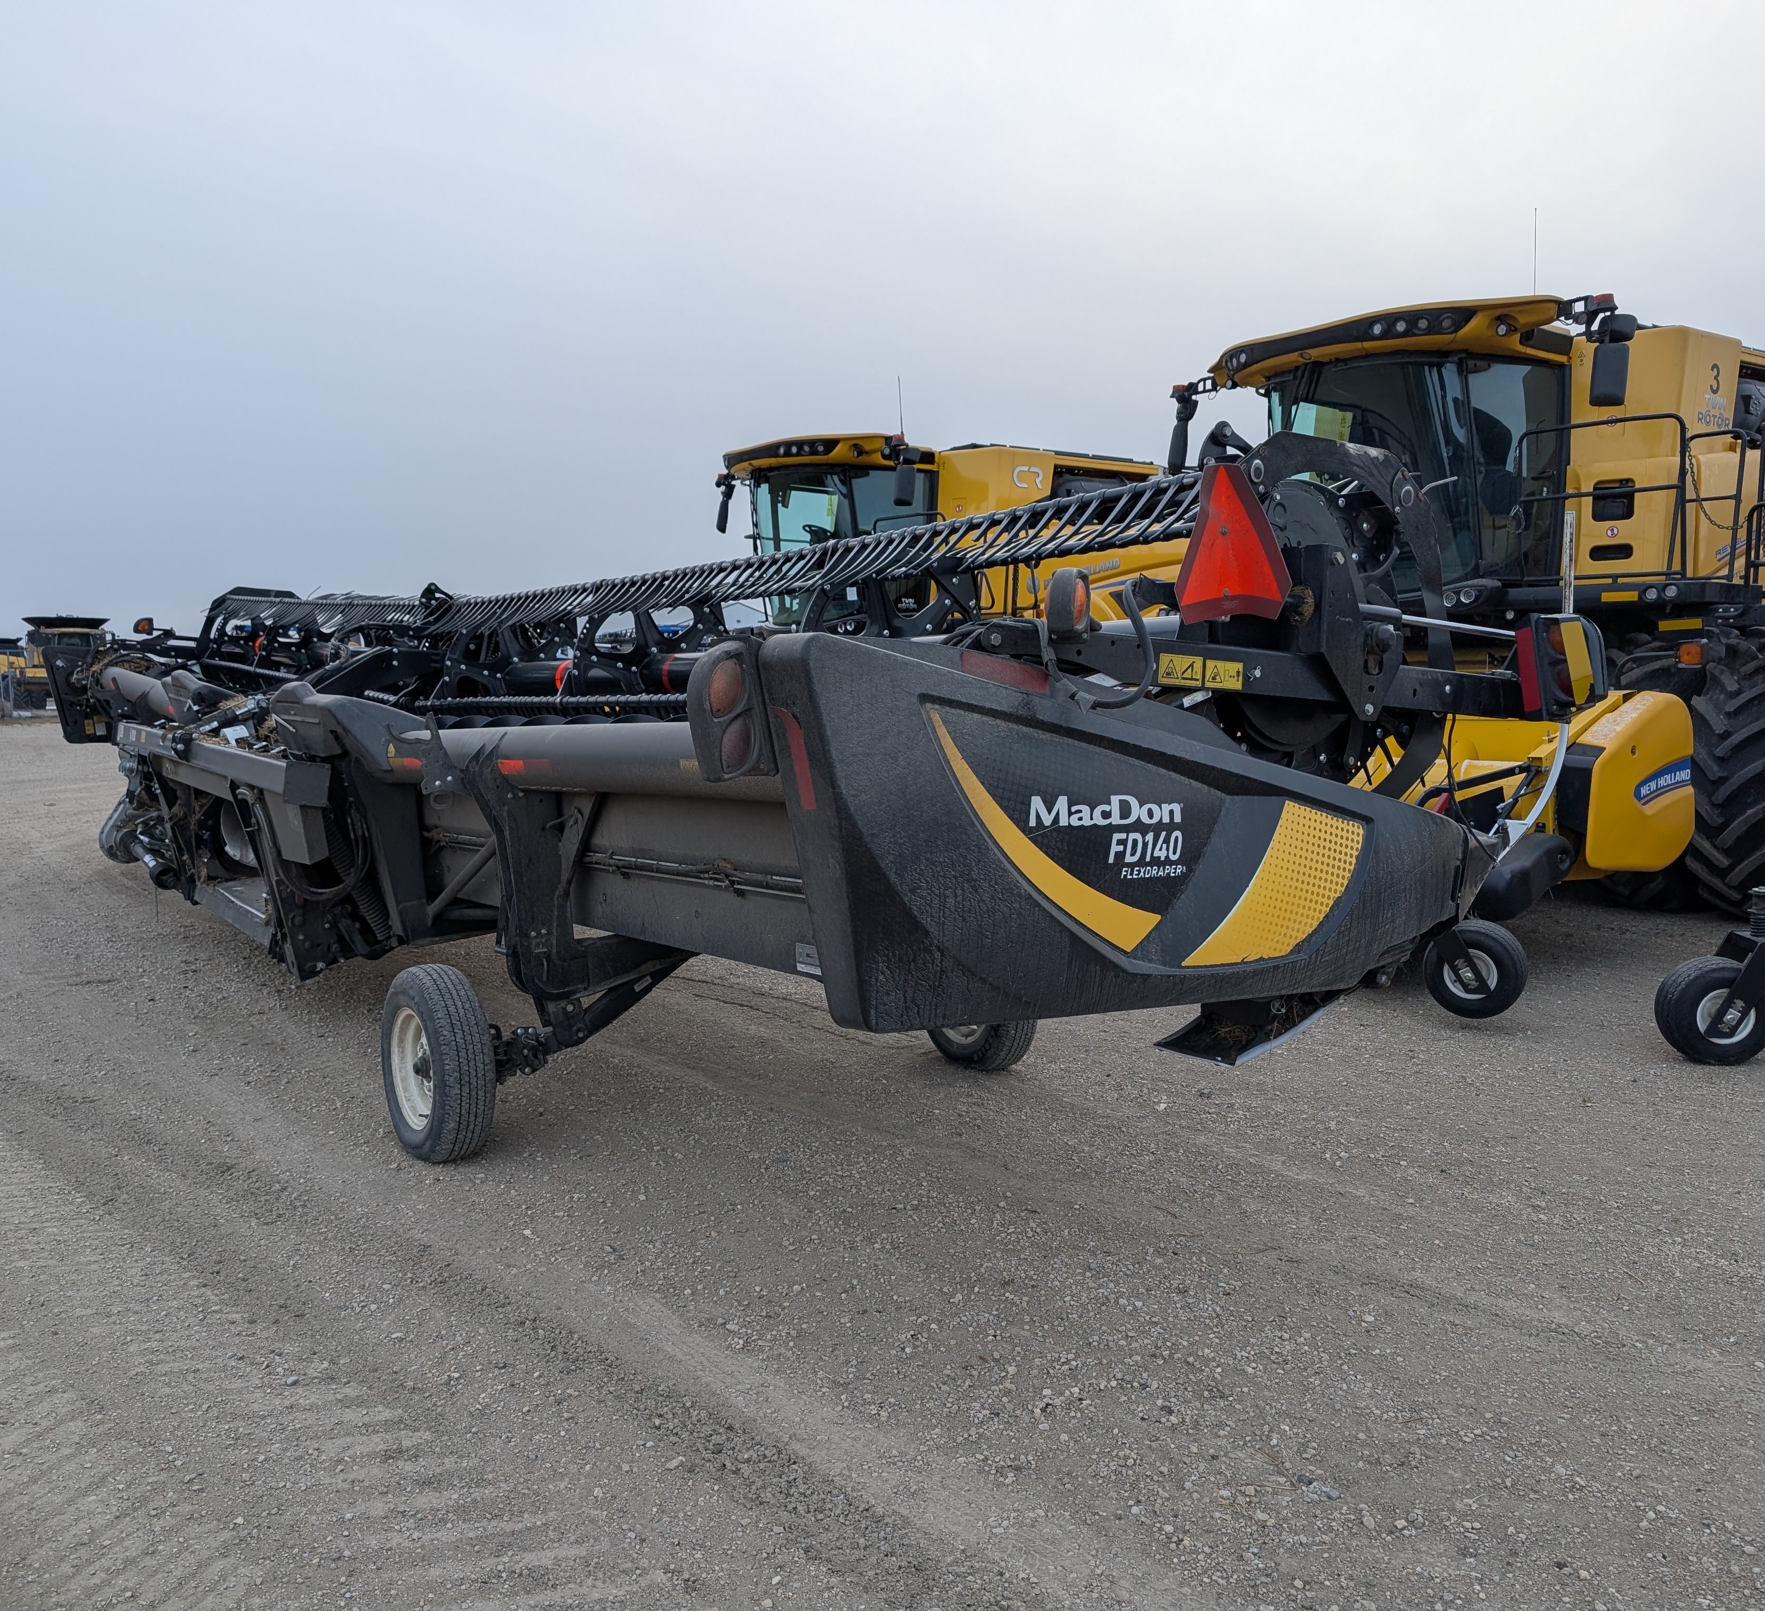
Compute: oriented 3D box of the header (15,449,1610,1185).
[{"bbox_3d":[-2.706,-0.376,9.266,3.330,2.480,12.600,-4,6,-36],"label":"header"}]

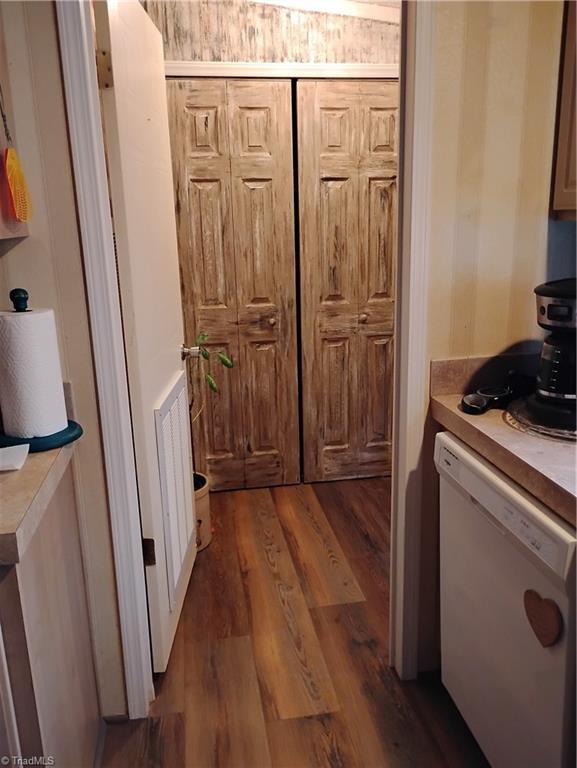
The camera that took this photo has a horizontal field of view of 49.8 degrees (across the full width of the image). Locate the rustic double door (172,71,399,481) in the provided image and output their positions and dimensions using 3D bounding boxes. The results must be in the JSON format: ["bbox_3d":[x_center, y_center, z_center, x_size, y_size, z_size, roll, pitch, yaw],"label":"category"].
[{"bbox_3d":[0.049,-0.441,3.156,1.210,2.015,0.050,-3,14,-8],"label":"rustic double door"}]

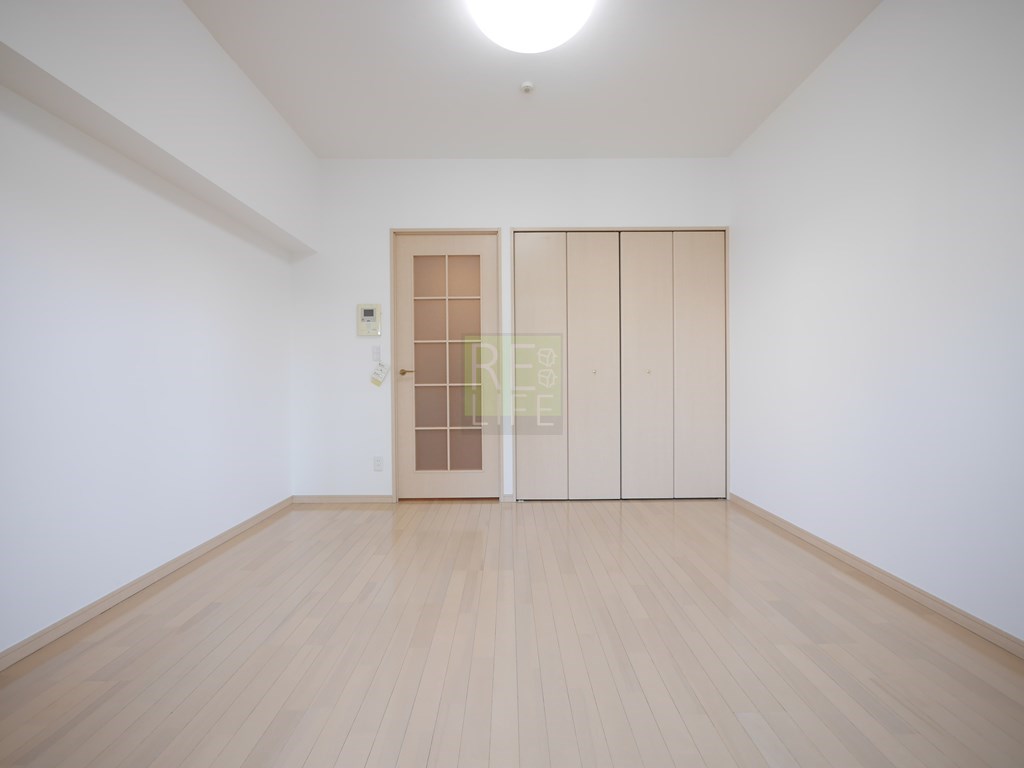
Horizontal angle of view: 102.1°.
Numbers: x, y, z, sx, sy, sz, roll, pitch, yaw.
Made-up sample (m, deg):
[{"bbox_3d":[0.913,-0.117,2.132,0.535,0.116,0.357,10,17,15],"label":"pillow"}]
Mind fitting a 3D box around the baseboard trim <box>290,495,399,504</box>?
[{"bbox_3d":[-1.308,0.898,3.220,0.800,0.065,0.020,0,0,0],"label":"baseboard trim"}]

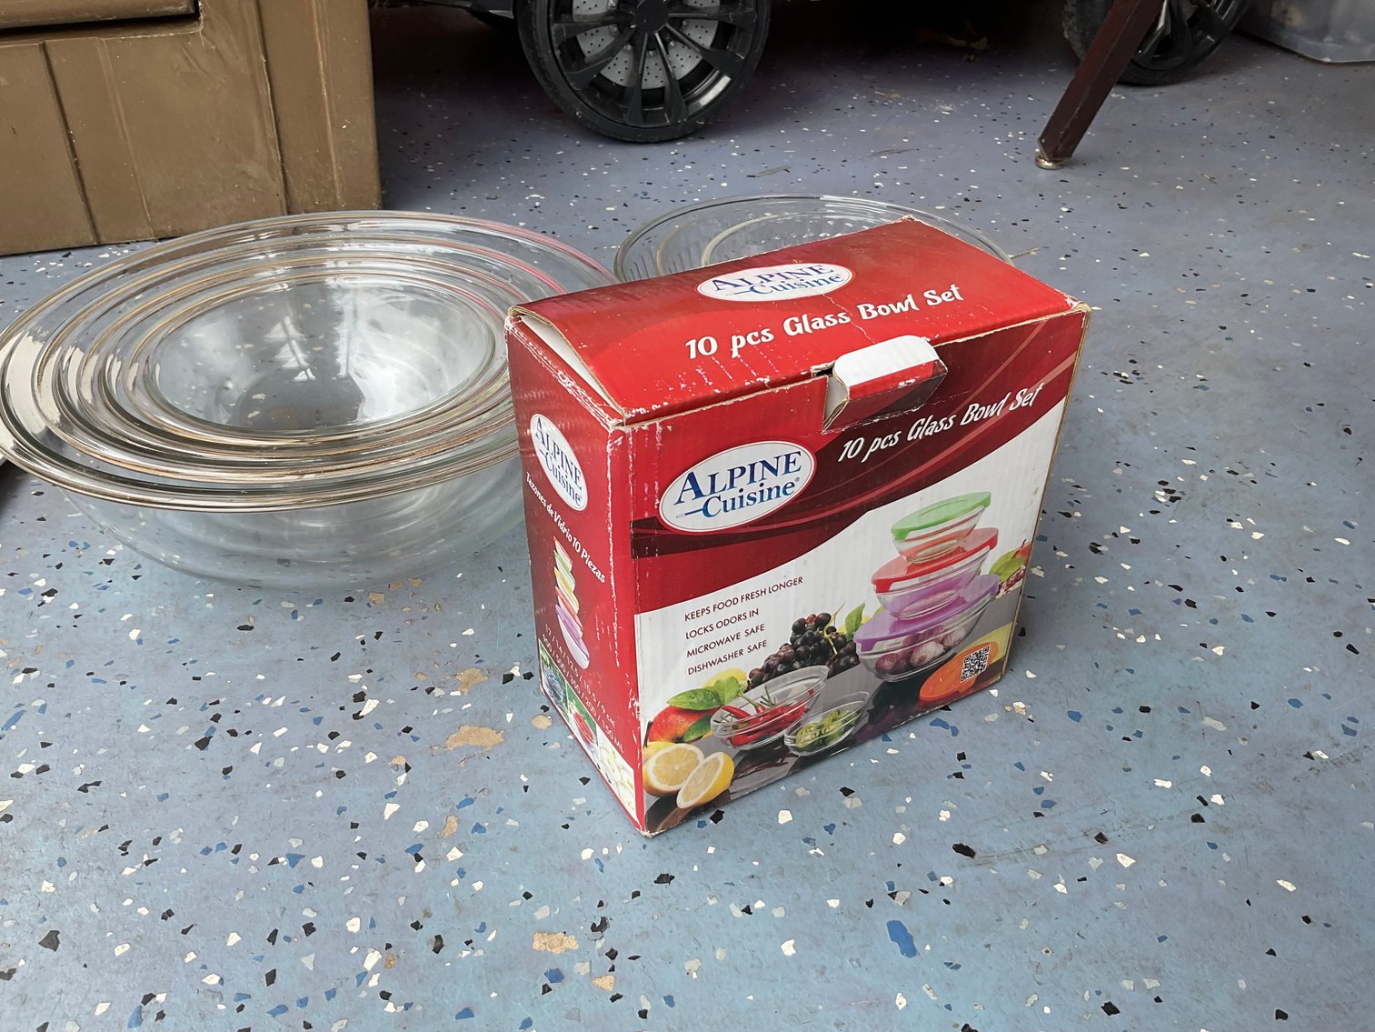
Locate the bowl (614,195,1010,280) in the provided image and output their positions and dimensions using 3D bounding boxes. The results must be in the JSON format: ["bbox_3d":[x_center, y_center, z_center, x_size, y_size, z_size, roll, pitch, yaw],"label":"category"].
[{"bbox_3d":[0.071,-0.100,0.667,0.224,0.096,0.224,1,36,-1],"label":"bowl"}]

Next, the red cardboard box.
[{"bbox_3d":[0.038,0.000,0.455,0.180,0.179,0.093,-18,40,-25],"label":"red cardboard box"}]

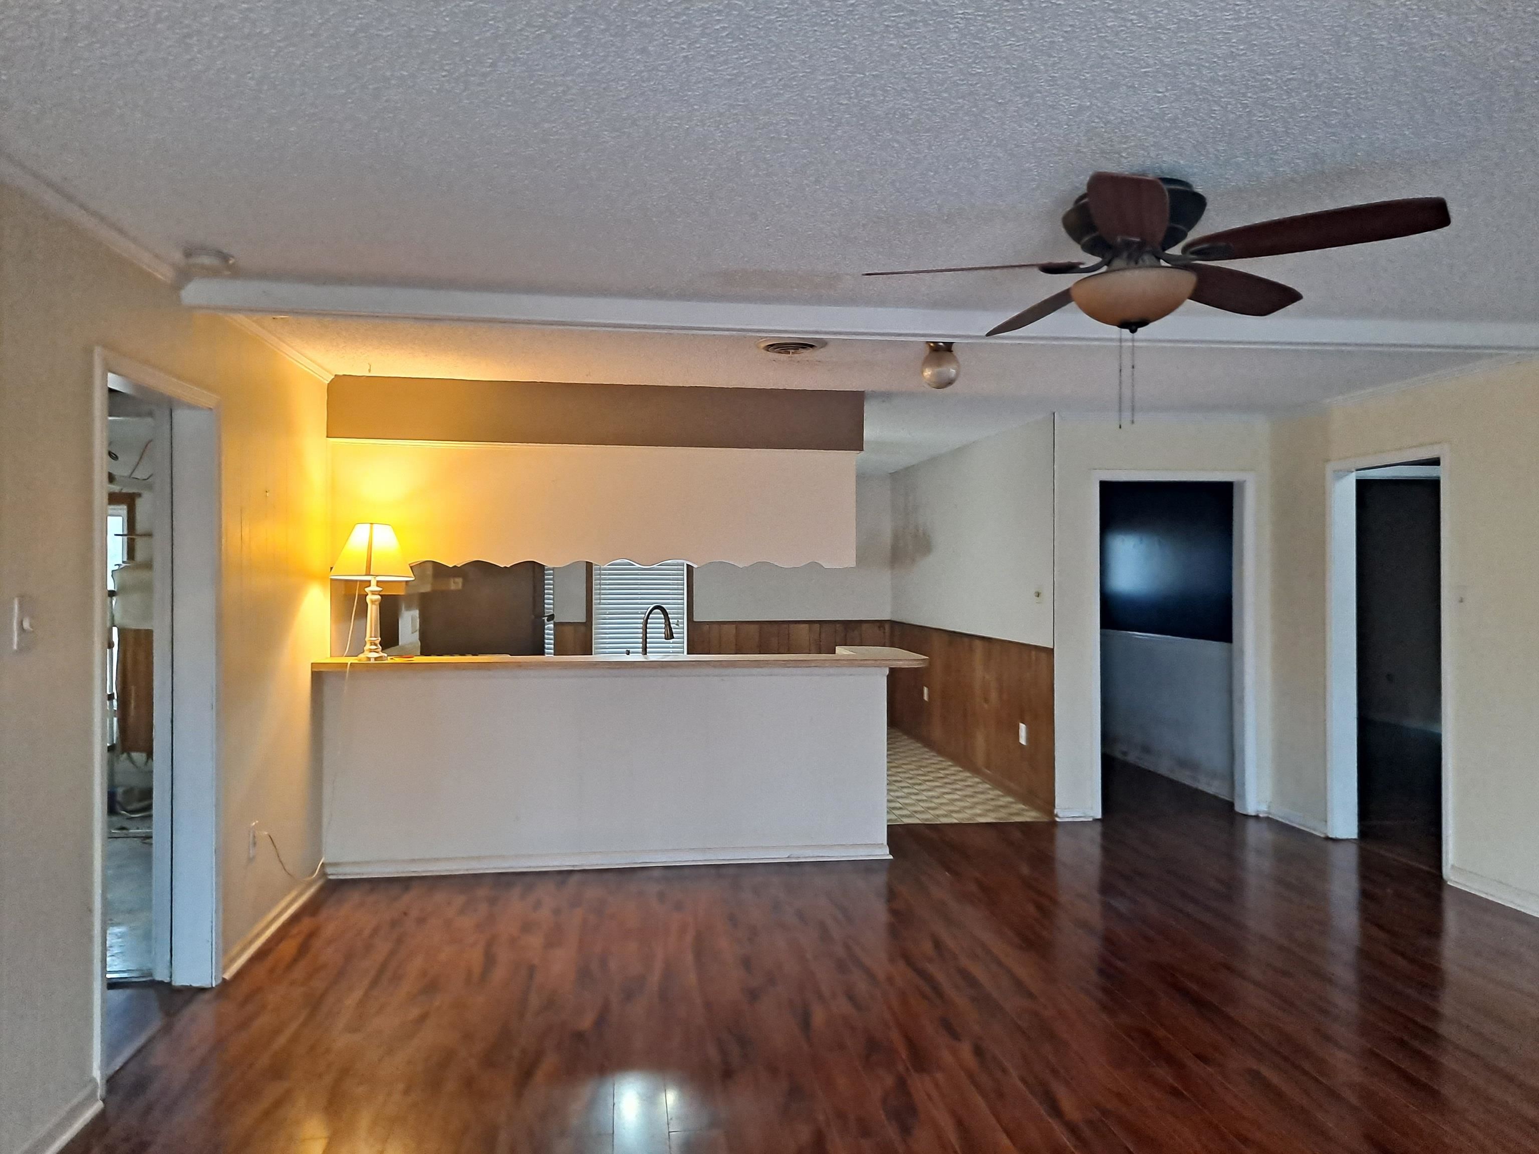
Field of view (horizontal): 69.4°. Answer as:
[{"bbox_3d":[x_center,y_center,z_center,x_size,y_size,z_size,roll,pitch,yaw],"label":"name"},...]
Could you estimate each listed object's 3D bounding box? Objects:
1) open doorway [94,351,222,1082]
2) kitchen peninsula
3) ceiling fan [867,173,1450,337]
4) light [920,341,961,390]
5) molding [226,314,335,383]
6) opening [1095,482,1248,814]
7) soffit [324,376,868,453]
[{"bbox_3d":[-1.973,0.410,3.502,0.155,2.087,0.970,0,0,-8],"label":"open doorway"},{"bbox_3d":[-0.727,0.928,5.787,2.960,1.049,0.900,0,0,-8],"label":"kitchen peninsula"},{"bbox_3d":[0.895,-0.782,2.713,1.290,0.389,1.280,0,0,-8],"label":"ceiling fan"},{"bbox_3d":[0.698,-0.870,4.533,0.162,0.210,0.162,0,0,-8],"label":"light"},{"bbox_3d":[-2.043,-0.962,4.691,0.050,0.052,1.550,0,0,-8],"label":"molding"},{"bbox_3d":[2.448,0.439,6.807,0.945,2.040,0.140,0,0,-8],"label":"opening"},{"bbox_3d":[-0.851,-0.825,5.778,2.676,0.316,0.341,0,0,-7],"label":"soffit"}]

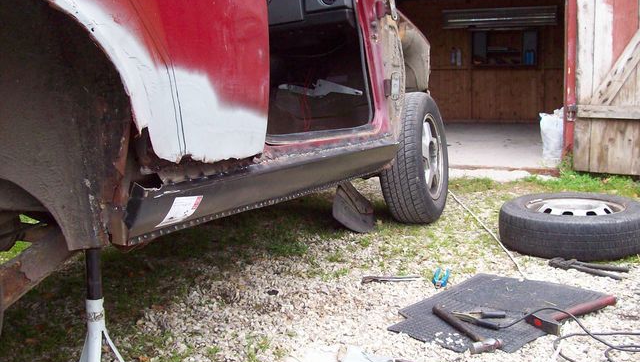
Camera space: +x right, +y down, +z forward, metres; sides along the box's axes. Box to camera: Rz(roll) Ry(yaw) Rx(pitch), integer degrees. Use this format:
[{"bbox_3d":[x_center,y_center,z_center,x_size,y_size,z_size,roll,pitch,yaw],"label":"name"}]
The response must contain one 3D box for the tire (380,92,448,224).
[{"bbox_3d":[0.435,-0.106,3.000,0.180,0.585,0.585,3,9,23],"label":"tire"}]

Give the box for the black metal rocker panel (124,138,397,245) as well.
[{"bbox_3d":[-0.064,-0.033,1.964,0.085,0.135,1.500,4,9,26],"label":"black metal rocker panel"}]

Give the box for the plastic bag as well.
[{"bbox_3d":[1.625,-0.316,4.645,0.230,0.411,0.190,0,8,0],"label":"plastic bag"}]

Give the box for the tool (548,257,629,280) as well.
[{"bbox_3d":[0.879,0.286,2.186,0.244,0.035,0.065,3,9,25],"label":"tool"}]

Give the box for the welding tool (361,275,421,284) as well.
[{"bbox_3d":[0.226,0.309,2.097,0.186,0.022,0.045,-1,8,-7],"label":"welding tool"}]

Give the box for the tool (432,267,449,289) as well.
[{"bbox_3d":[0.379,0.306,2.088,0.055,0.025,0.179,2,9,15],"label":"tool"}]

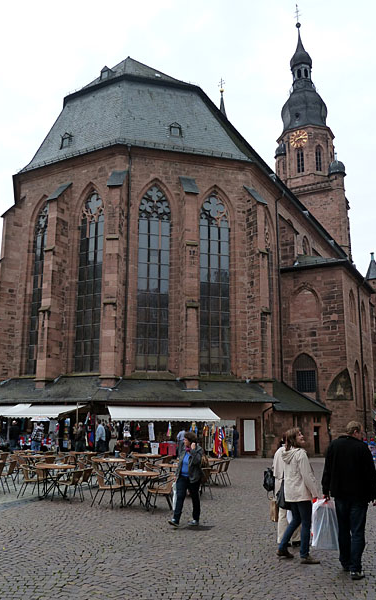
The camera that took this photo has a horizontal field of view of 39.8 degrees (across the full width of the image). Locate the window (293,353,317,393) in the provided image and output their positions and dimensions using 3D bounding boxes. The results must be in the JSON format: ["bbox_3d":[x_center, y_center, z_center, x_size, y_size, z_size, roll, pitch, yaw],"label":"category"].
[{"bbox_3d":[8.220,5.177,36.511,1.680,3.050,0.400,-7,-15,27],"label":"window"}]

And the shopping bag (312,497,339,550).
[{"bbox_3d":[1.700,2.766,6.428,0.350,0.587,0.180,0,-14,0],"label":"shopping bag"}]

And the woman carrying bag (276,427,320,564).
[{"bbox_3d":[1.440,2.594,7.004,0.500,1.690,0.480,-12,-17,44],"label":"woman carrying bag"}]

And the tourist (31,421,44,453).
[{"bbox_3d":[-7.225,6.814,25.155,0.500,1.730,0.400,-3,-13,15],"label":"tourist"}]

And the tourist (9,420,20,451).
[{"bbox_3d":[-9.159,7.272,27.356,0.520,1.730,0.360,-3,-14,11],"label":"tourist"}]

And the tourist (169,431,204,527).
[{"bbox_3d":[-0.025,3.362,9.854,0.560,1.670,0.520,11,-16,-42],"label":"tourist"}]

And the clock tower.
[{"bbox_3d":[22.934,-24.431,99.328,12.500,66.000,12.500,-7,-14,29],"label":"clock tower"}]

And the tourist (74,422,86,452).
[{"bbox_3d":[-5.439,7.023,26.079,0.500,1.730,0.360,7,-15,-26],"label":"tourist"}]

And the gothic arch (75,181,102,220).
[{"bbox_3d":[-6.450,-6.487,34.254,2.200,2.750,0.400,-7,-15,27],"label":"gothic arch"}]

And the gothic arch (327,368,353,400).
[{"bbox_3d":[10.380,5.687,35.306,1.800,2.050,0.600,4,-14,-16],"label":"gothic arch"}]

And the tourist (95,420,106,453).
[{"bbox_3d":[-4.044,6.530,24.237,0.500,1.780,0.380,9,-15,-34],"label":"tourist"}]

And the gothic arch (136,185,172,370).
[{"bbox_3d":[-2.170,-1.637,32.868,2.120,12.150,0.400,4,-14,-16],"label":"gothic arch"}]

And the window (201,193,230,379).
[{"bbox_3d":[1.715,-1.188,33.653,2.040,11.930,0.400,3,-13,-15],"label":"window"}]

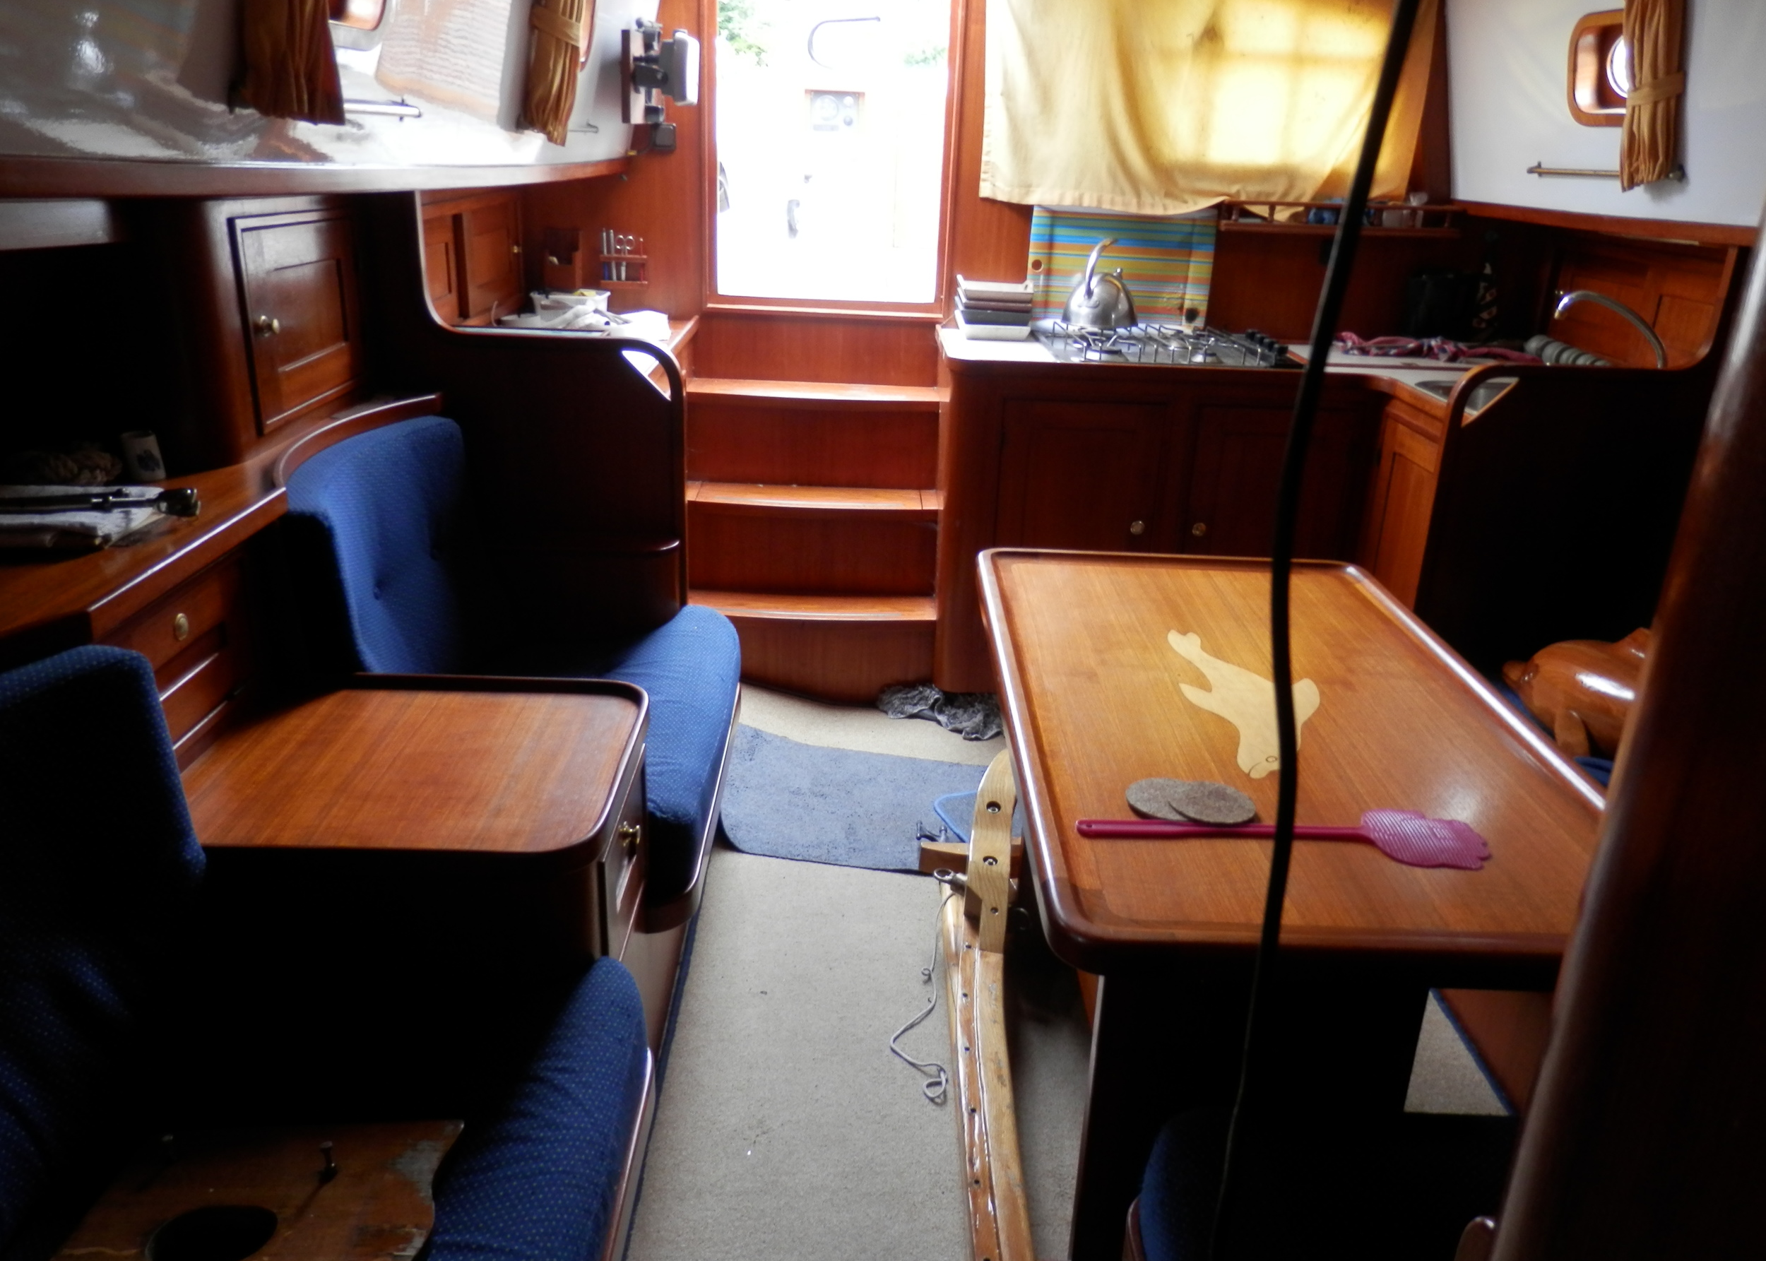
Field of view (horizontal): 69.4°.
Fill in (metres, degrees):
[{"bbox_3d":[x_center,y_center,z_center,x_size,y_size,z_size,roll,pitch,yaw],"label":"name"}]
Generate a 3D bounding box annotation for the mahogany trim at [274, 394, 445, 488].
[{"bbox_3d":[-0.958,-0.335,2.300,0.145,0.037,0.670,2,22,-1],"label":"mahogany trim"}]

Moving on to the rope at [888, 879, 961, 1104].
[{"bbox_3d":[0.075,0.614,2.190,0.130,0.100,0.460,2,22,-1],"label":"rope"}]

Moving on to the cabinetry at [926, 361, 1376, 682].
[{"bbox_3d":[0.678,-0.337,3.526,1.040,0.875,0.580,2,22,-1],"label":"cabinetry"}]

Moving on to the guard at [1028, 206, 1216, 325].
[{"bbox_3d":[0.665,-1.012,3.561,0.510,0.325,0.060,2,22,-1],"label":"guard"}]

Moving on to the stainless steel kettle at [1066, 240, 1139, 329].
[{"bbox_3d":[0.584,-0.912,3.342,0.200,0.217,0.210,12,24,23],"label":"stainless steel kettle"}]

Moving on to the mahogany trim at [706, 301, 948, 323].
[{"bbox_3d":[-0.159,-0.861,3.481,0.670,0.028,0.040,2,22,-1],"label":"mahogany trim"}]

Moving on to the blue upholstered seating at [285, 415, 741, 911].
[{"bbox_3d":[-0.632,-0.007,2.304,0.740,0.560,0.900,2,22,-1],"label":"blue upholstered seating"}]

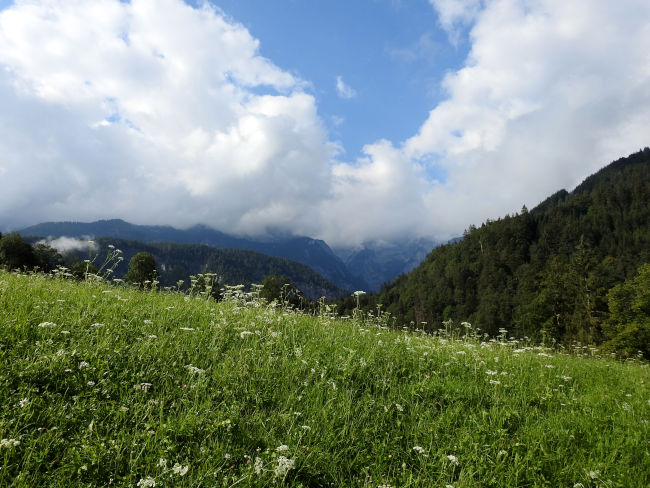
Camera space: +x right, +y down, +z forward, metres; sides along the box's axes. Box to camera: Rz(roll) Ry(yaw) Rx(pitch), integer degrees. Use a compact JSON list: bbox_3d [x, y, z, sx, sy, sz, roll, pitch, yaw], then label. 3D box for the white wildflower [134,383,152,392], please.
[{"bbox_3d":[-1.208,0.955,3.000,0.115,0.045,0.090,0,-2,0],"label":"white wildflower"}]

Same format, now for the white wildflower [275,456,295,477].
[{"bbox_3d":[-0.198,1.086,2.200,0.097,0.060,0.090,0,-2,0],"label":"white wildflower"}]

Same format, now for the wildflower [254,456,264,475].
[{"bbox_3d":[-0.320,1.081,2.200,0.055,0.070,0.060,0,-2,0],"label":"wildflower"}]

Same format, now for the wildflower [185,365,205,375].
[{"bbox_3d":[-0.941,0.905,3.250,0.140,0.050,0.120,0,-2,0],"label":"wildflower"}]

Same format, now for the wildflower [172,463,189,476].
[{"bbox_3d":[-0.689,1.075,2.150,0.076,0.045,0.070,0,-2,0],"label":"wildflower"}]

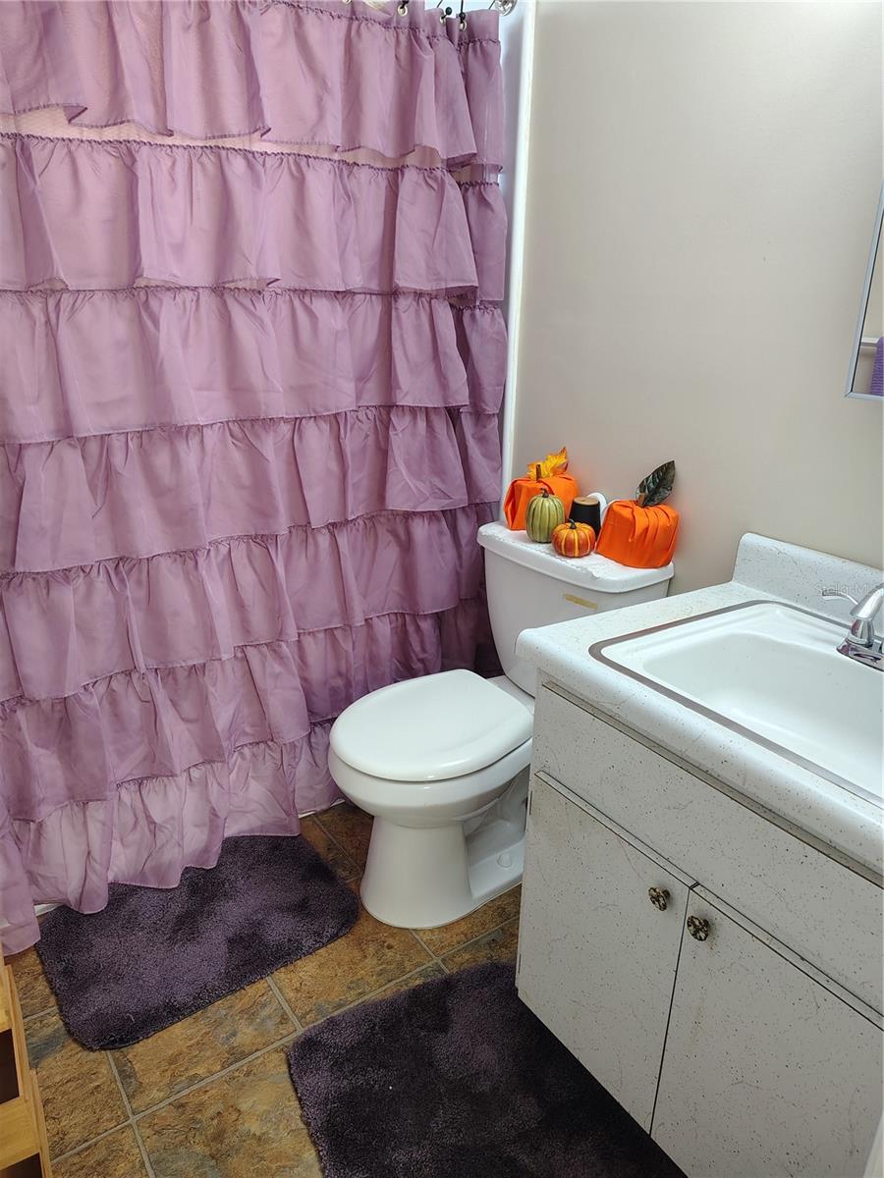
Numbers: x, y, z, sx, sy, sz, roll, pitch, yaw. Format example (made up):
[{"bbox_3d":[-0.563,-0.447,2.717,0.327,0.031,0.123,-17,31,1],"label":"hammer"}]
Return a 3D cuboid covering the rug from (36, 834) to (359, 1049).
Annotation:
[{"bbox_3d":[-0.506,0.705,1.751,0.615,0.025,0.437,-13,24,-35],"label":"rug"}]

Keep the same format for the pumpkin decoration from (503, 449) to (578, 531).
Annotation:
[{"bbox_3d":[0.253,-0.237,1.970,0.149,0.184,0.167,-14,25,-36],"label":"pumpkin decoration"}]

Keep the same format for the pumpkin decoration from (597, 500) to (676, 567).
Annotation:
[{"bbox_3d":[0.425,-0.125,1.760,0.149,0.124,0.169,-14,25,-36],"label":"pumpkin decoration"}]

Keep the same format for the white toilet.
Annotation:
[{"bbox_3d":[0.081,0.307,1.824,0.695,0.749,0.468,-14,25,-36],"label":"white toilet"}]

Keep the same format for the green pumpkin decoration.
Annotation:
[{"bbox_3d":[0.238,-0.171,1.867,0.091,0.127,0.091,1,20,0],"label":"green pumpkin decoration"}]

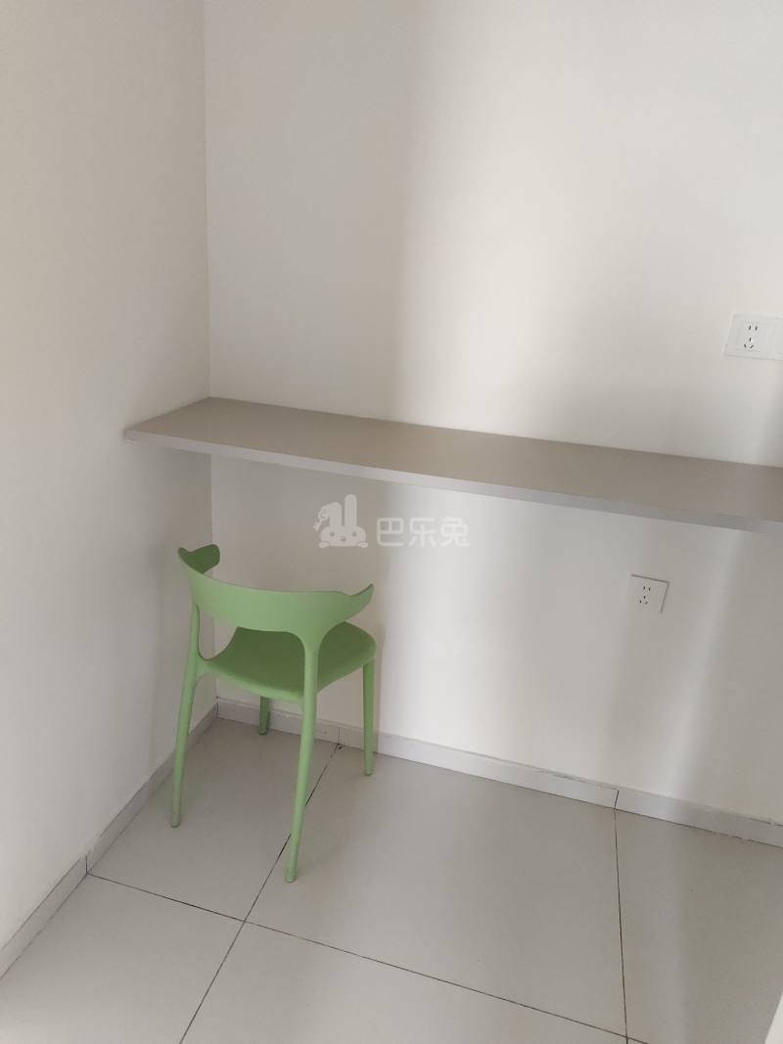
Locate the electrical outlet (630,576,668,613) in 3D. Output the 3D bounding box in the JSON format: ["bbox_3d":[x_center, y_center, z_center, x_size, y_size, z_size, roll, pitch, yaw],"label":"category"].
[{"bbox_3d":[0.625,0.179,1.692,0.086,0.086,0.010,9,21,12],"label":"electrical outlet"}]

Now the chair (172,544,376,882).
[{"bbox_3d":[-0.279,0.406,1.745,0.450,0.705,0.460,13,22,21],"label":"chair"}]

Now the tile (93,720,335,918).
[{"bbox_3d":[-0.432,0.748,1.848,0.398,0.013,0.629,9,21,12],"label":"tile"}]

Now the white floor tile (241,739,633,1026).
[{"bbox_3d":[0.148,0.840,1.719,0.805,0.013,0.629,9,21,12],"label":"white floor tile"}]

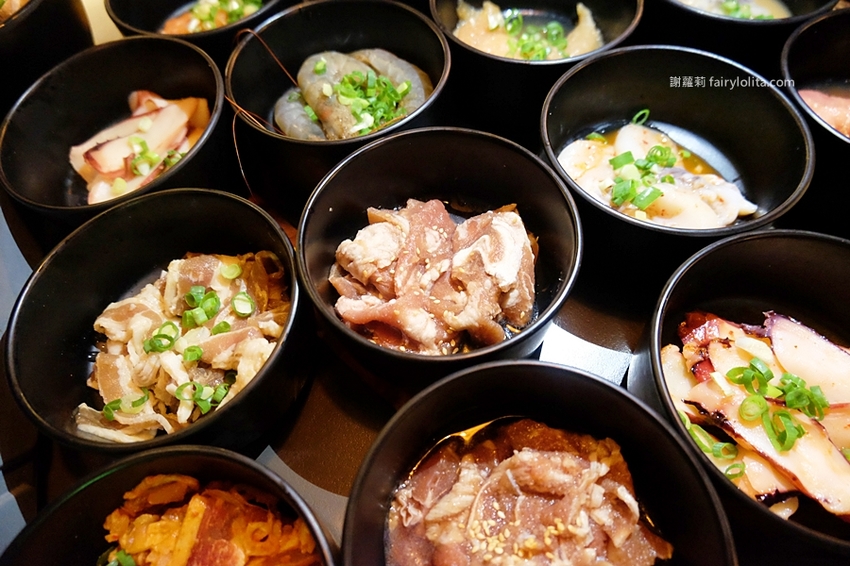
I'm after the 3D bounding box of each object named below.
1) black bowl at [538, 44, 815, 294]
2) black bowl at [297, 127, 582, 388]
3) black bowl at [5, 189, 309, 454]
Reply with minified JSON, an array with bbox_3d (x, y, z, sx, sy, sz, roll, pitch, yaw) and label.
[{"bbox_3d":[0.126,-0.062,0.297,0.130,0.059,0.130,0,61,3],"label":"black bowl"},{"bbox_3d":[0.009,-0.010,0.277,0.130,0.059,0.130,0,61,3],"label":"black bowl"},{"bbox_3d":[-0.120,0.022,0.270,0.130,0.059,0.130,-1,61,3],"label":"black bowl"}]

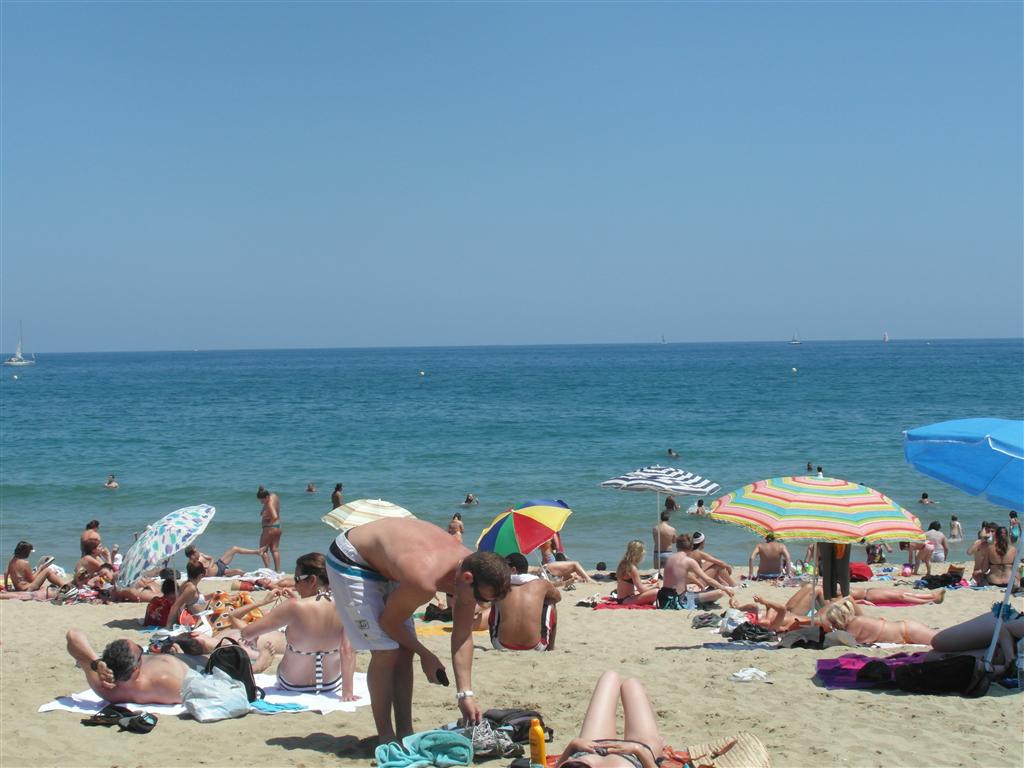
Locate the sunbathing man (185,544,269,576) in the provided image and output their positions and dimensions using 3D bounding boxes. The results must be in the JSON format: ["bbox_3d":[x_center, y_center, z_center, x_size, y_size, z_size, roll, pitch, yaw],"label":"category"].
[{"bbox_3d":[-5.230,3.243,33.600,1.520,0.580,0.550,-1,1,0],"label":"sunbathing man"}]

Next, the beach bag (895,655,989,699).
[{"bbox_3d":[2.570,1.751,11.000,0.560,0.210,0.300,-1,1,0],"label":"beach bag"}]

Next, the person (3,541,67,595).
[{"bbox_3d":[-7.207,2.781,27.800,0.980,0.770,0.520,-1,1,-5],"label":"person"}]

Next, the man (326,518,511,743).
[{"bbox_3d":[-0.449,1.197,8.800,0.860,1.130,0.520,0,1,23],"label":"man"}]

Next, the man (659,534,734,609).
[{"bbox_3d":[2.020,2.075,20.300,0.580,0.800,0.720,0,2,43],"label":"man"}]

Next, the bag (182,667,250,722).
[{"bbox_3d":[-1.659,1.744,10.300,0.370,0.300,0.260,-1,1,0],"label":"bag"}]

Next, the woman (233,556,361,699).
[{"bbox_3d":[-1.399,1.547,11.800,0.720,0.890,0.800,-1,1,-22],"label":"woman"}]

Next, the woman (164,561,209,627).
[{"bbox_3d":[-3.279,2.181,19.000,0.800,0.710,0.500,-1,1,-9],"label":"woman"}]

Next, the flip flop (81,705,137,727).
[{"bbox_3d":[-2.326,1.916,10.600,0.300,0.110,0.150,-1,1,-6],"label":"flip flop"}]

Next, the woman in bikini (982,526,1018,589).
[{"bbox_3d":[6.939,2.459,26.000,0.520,0.840,0.800,-1,1,6],"label":"woman in bikini"}]

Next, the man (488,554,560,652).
[{"bbox_3d":[0.094,1.779,15.000,0.580,0.770,0.720,-1,1,3],"label":"man"}]

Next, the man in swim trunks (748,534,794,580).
[{"bbox_3d":[4.234,2.814,30.100,0.660,0.810,0.950,-1,1,0],"label":"man in swim trunks"}]

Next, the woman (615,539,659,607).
[{"bbox_3d":[1.562,2.304,22.300,0.660,0.800,0.520,-1,1,-21],"label":"woman"}]

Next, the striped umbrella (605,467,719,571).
[{"bbox_3d":[2.470,2.262,30.500,2.000,1.860,2.000,-1,1,0],"label":"striped umbrella"}]

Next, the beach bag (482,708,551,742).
[{"bbox_3d":[0.021,1.611,8.650,0.340,0.130,0.240,-1,1,0],"label":"beach bag"}]

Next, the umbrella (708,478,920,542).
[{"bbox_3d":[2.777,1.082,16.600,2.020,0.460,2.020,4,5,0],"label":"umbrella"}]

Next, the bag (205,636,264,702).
[{"bbox_3d":[-1.667,1.697,10.900,0.320,0.385,0.220,-1,1,-3],"label":"bag"}]

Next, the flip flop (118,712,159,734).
[{"bbox_3d":[-1.884,1.712,9.250,0.240,0.085,0.105,0,2,38],"label":"flip flop"}]

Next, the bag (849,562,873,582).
[{"bbox_3d":[5.328,2.891,28.200,0.440,0.310,0.300,-1,1,0],"label":"bag"}]

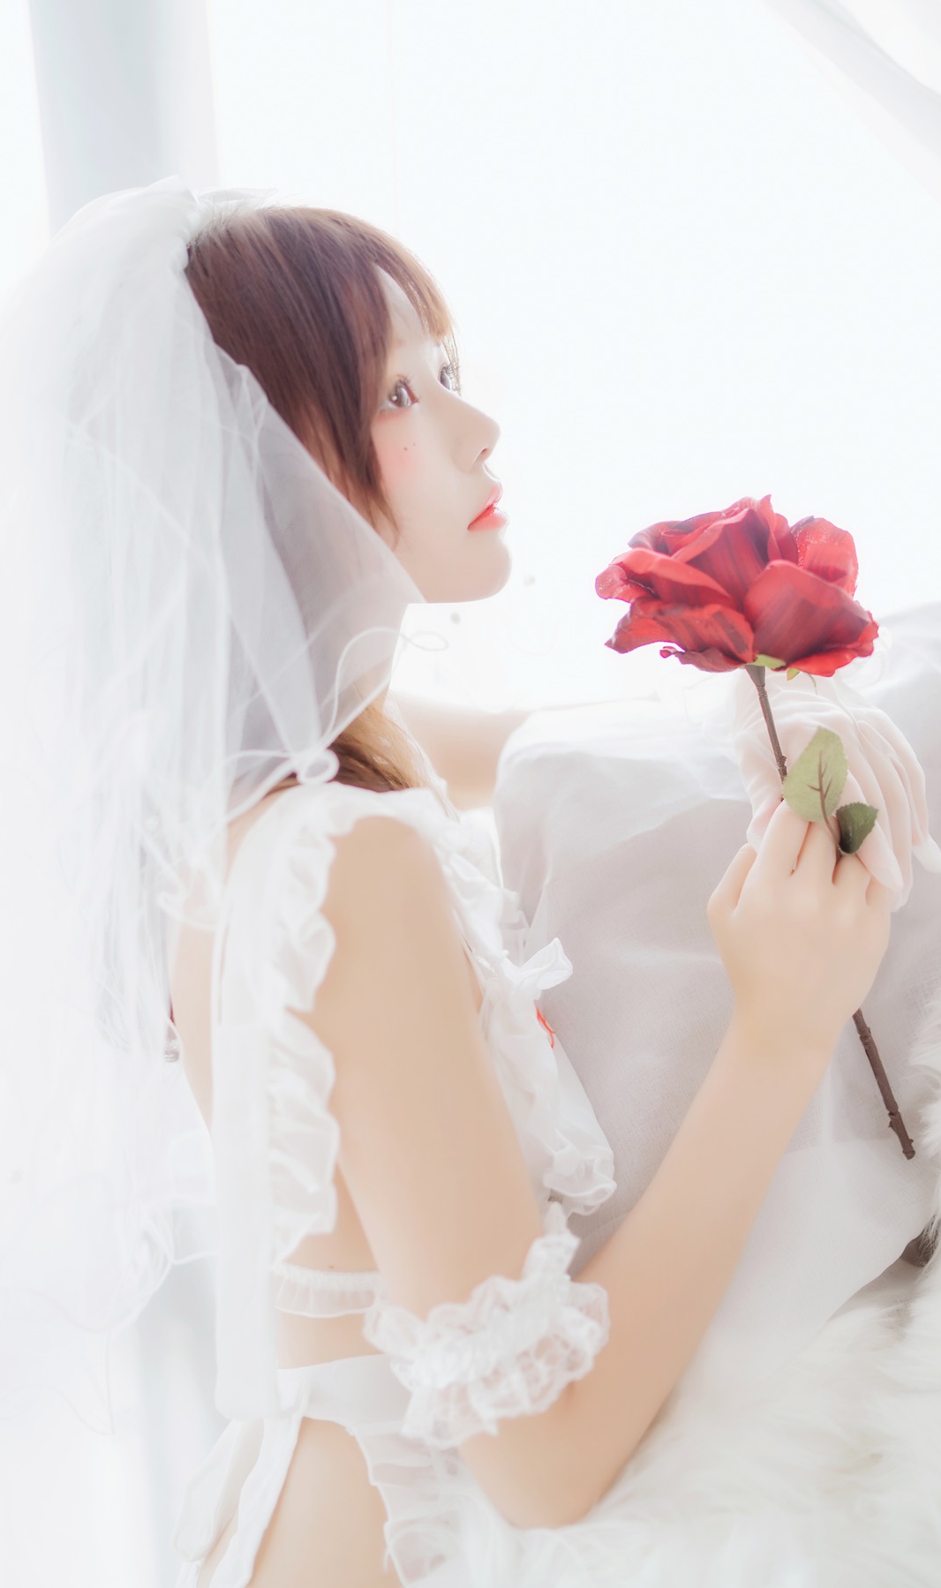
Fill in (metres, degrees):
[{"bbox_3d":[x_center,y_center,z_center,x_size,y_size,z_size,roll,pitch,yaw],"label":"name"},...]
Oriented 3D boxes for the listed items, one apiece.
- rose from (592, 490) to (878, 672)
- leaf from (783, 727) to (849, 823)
[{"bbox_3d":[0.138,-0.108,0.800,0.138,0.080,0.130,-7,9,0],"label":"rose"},{"bbox_3d":[0.174,-0.010,0.780,0.031,0.047,0.012,-6,6,8],"label":"leaf"}]

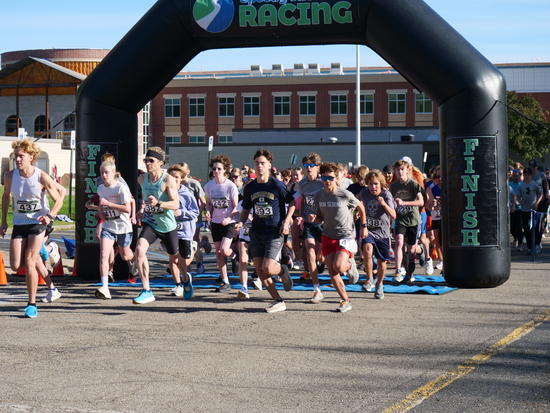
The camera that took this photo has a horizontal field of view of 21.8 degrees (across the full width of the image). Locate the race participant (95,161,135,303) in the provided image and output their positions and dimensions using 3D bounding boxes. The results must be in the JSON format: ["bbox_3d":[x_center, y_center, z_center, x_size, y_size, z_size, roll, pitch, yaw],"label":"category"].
[{"bbox_3d":[-1.871,0.267,16.815,0.480,1.604,0.850,1,1,28],"label":"race participant"}]

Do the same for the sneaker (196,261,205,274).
[{"bbox_3d":[-1.095,0.908,21.116,0.100,0.120,0.270,0,21,12],"label":"sneaker"}]

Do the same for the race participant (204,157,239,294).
[{"bbox_3d":[-0.668,0.198,17.842,0.460,1.706,0.720,0,1,22],"label":"race participant"}]

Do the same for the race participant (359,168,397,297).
[{"bbox_3d":[1.209,0.318,16.864,0.460,1.500,0.680,0,1,14],"label":"race participant"}]

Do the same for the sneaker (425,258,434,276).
[{"bbox_3d":[2.259,0.885,20.916,0.100,0.130,0.280,0,31,10],"label":"sneaker"}]

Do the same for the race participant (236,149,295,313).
[{"bbox_3d":[-0.100,0.243,15.087,0.580,1.715,0.820,0,1,18],"label":"race participant"}]

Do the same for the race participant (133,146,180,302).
[{"bbox_3d":[-1.298,0.201,16.199,0.540,1.759,1.000,1,1,33],"label":"race participant"}]

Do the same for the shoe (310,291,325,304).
[{"bbox_3d":[0.478,1.019,16.105,0.100,0.125,0.280,1,13,27],"label":"shoe"}]

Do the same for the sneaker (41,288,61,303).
[{"bbox_3d":[-2.535,1.009,16.224,0.100,0.125,0.280,1,13,40],"label":"sneaker"}]

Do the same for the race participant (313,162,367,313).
[{"bbox_3d":[0.670,0.314,15.088,0.560,1.573,0.780,0,1,16],"label":"race participant"}]

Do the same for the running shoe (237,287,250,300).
[{"bbox_3d":[-0.371,1.009,16.686,0.095,0.115,0.260,0,-4,22],"label":"running shoe"}]

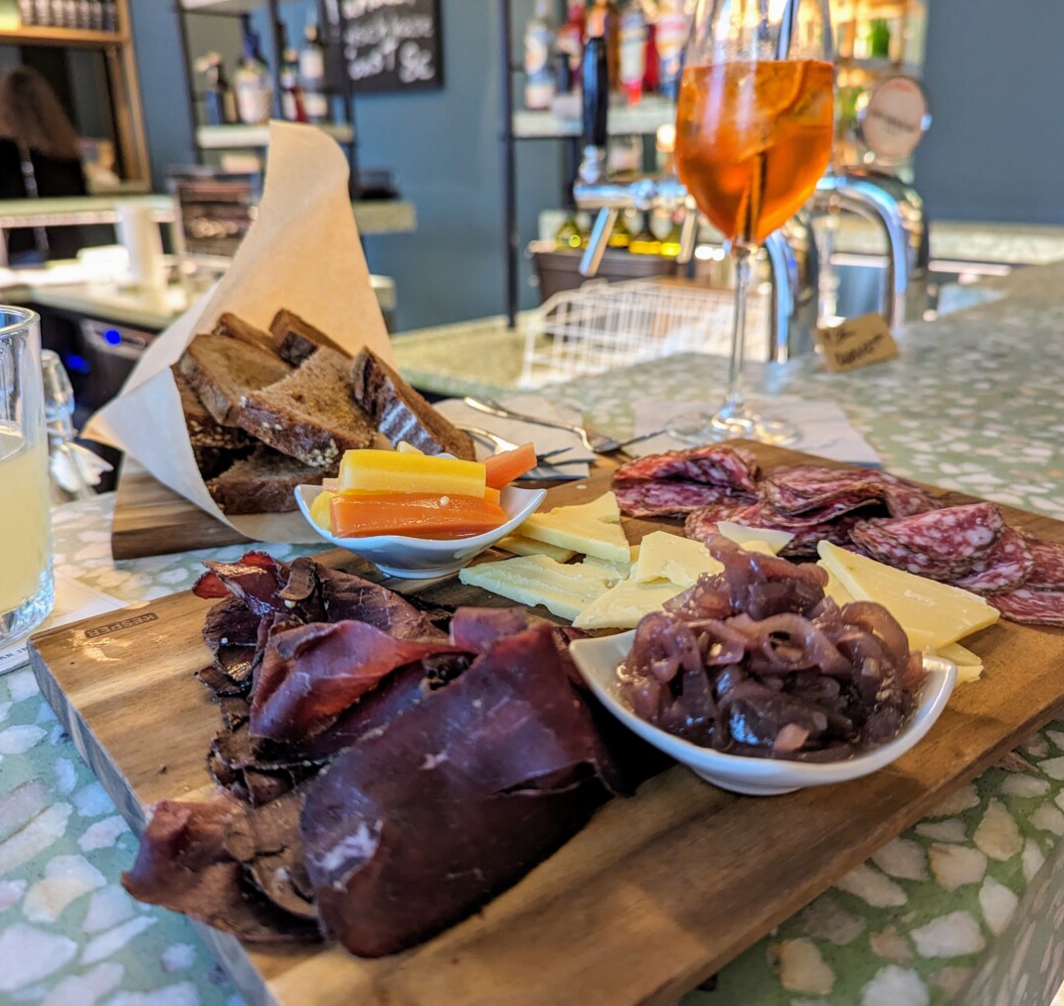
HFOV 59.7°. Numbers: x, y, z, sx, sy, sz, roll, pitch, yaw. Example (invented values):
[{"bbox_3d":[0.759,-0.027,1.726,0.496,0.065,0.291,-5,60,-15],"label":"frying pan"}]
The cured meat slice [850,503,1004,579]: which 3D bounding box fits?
[{"bbox_3d":[0.136,0.013,0.319,0.053,0.023,0.035,0,19,0],"label":"cured meat slice"}]

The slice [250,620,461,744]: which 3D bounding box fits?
[{"bbox_3d":[-0.042,0.043,0.222,0.053,0.024,0.036,-8,21,-20],"label":"slice"}]

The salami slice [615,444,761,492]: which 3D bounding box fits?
[{"bbox_3d":[0.069,-0.015,0.408,0.060,0.020,0.036,0,19,0],"label":"salami slice"}]

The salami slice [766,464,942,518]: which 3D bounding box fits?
[{"bbox_3d":[0.131,-0.004,0.379,0.069,0.022,0.040,0,19,0],"label":"salami slice"}]

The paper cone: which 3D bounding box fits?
[{"bbox_3d":[-0.122,-0.073,0.405,0.145,0.160,0.115,-5,20,-14],"label":"paper cone"}]

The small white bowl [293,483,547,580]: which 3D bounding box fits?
[{"bbox_3d":[-0.040,0.009,0.339,0.066,0.029,0.066,-17,25,-39],"label":"small white bowl"}]

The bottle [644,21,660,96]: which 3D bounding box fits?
[{"bbox_3d":[0.329,-1.261,2.550,0.077,0.300,0.077,0,19,0],"label":"bottle"}]

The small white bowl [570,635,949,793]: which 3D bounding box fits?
[{"bbox_3d":[0.053,0.049,0.223,0.066,0.029,0.066,-14,23,-34],"label":"small white bowl"}]

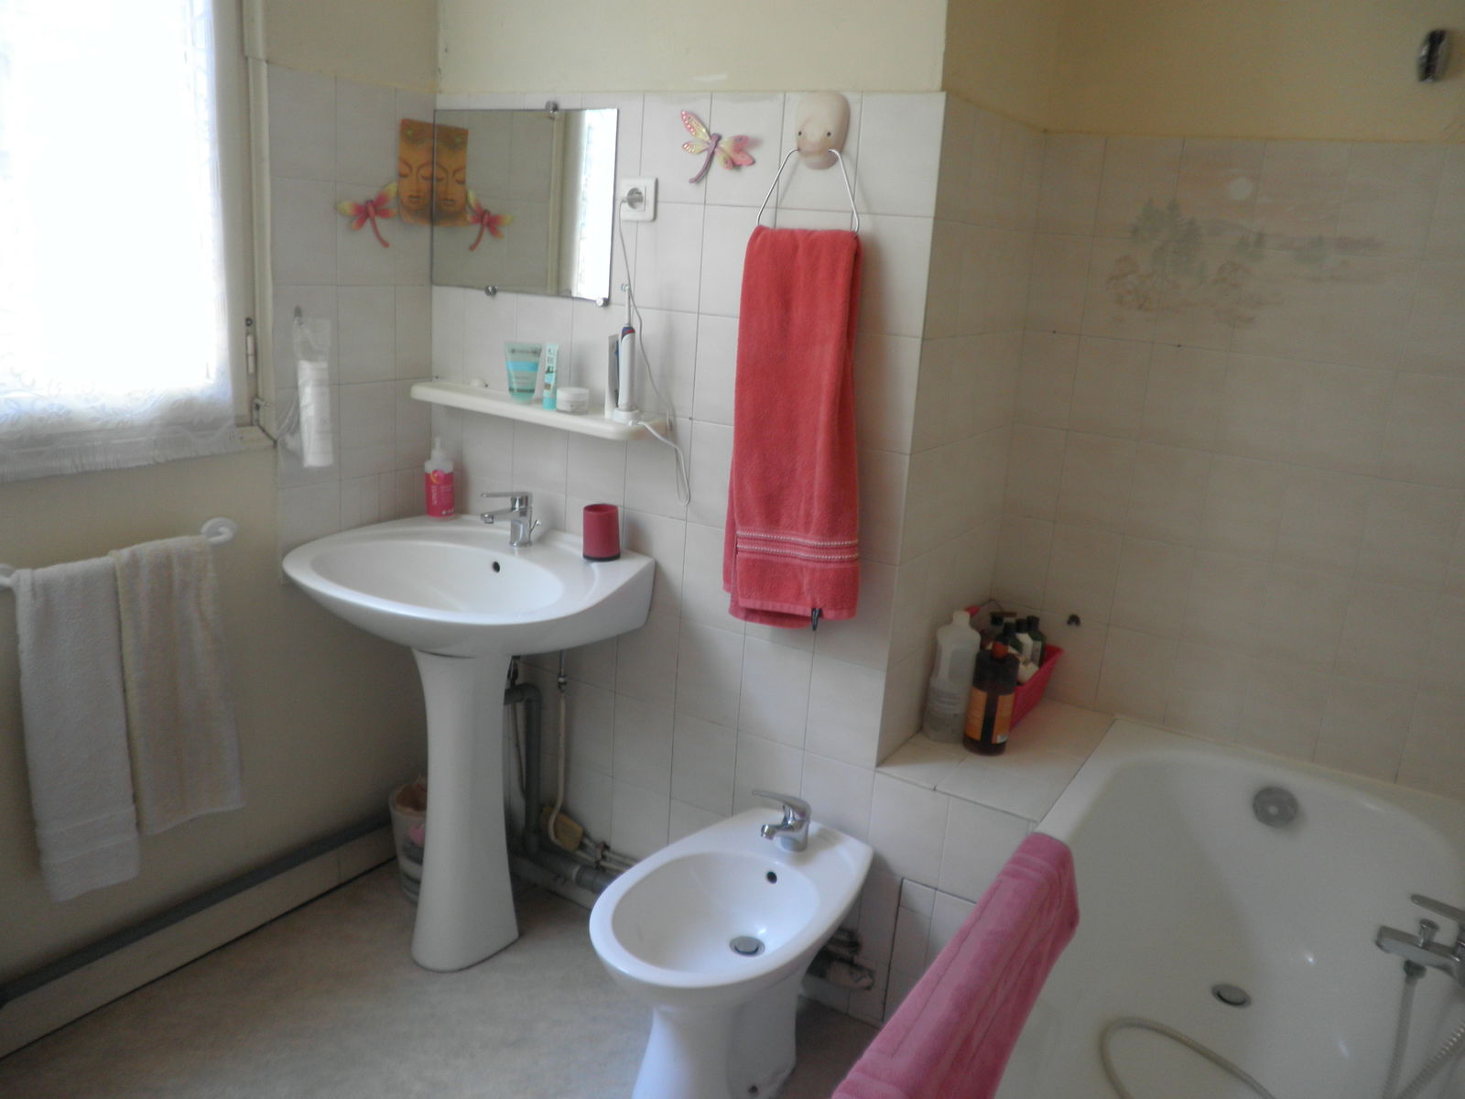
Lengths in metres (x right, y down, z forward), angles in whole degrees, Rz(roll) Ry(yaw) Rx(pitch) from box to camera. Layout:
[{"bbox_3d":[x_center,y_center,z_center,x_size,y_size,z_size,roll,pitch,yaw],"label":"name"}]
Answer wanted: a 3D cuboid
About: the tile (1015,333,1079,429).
[{"bbox_3d":[0.686,-0.366,2.399,0.116,0.201,0.010,12,17,28],"label":"tile"}]

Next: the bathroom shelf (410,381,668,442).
[{"bbox_3d":[-0.406,-0.285,2.223,0.578,0.034,0.136,13,18,28],"label":"bathroom shelf"}]

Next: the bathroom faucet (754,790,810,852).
[{"bbox_3d":[0.087,0.501,2.036,0.147,0.148,0.048,-11,21,-43],"label":"bathroom faucet"}]

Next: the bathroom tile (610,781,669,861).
[{"bbox_3d":[-0.204,0.614,2.421,0.148,0.201,0.010,12,17,28],"label":"bathroom tile"}]

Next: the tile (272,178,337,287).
[{"bbox_3d":[-0.819,-0.610,2.112,0.010,0.200,0.150,12,17,28],"label":"tile"}]

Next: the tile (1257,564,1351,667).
[{"bbox_3d":[1.111,0.138,2.134,0.150,0.200,0.010,13,18,31],"label":"tile"}]

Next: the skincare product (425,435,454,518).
[{"bbox_3d":[-0.646,-0.160,2.427,0.066,0.182,0.066,0,15,-15],"label":"skincare product"}]

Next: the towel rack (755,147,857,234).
[{"bbox_3d":[0.130,-0.604,1.858,0.201,0.140,0.025,12,17,28],"label":"towel rack"}]

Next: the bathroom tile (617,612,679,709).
[{"bbox_3d":[-0.175,0.224,2.316,0.150,0.200,0.010,12,17,28],"label":"bathroom tile"}]

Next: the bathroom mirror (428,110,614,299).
[{"bbox_3d":[-0.437,-0.704,2.227,0.490,0.365,0.010,12,17,29],"label":"bathroom mirror"}]

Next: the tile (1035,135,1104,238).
[{"bbox_3d":[0.687,-0.737,2.224,0.122,0.200,0.010,13,18,31],"label":"tile"}]

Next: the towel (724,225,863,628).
[{"bbox_3d":[0.115,-0.210,1.954,0.262,0.692,0.075,12,17,28],"label":"towel"}]

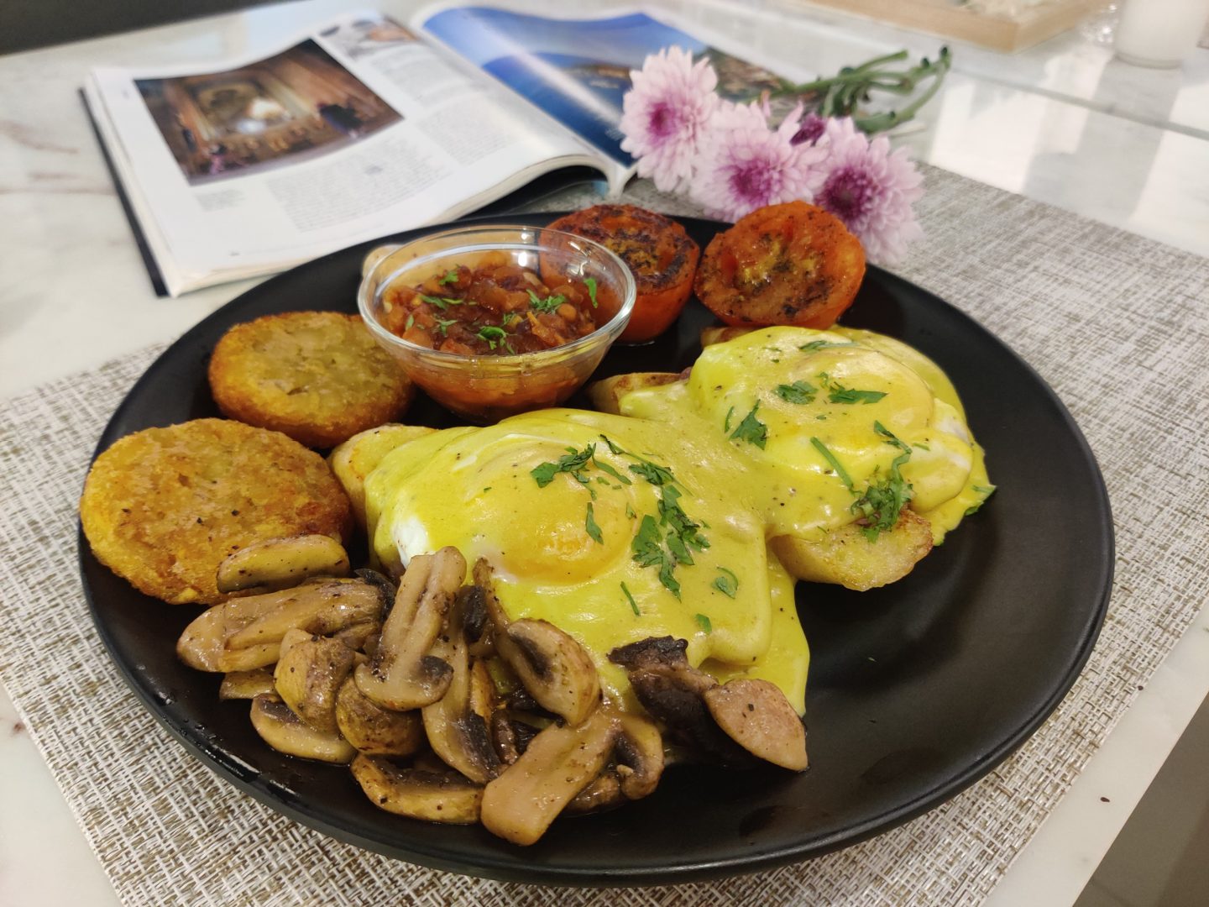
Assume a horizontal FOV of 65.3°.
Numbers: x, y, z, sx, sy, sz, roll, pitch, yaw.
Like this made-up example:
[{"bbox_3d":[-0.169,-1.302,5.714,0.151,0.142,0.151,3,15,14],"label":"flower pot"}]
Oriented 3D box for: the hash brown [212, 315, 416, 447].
[{"bbox_3d":[-0.088,-0.025,0.288,0.060,0.018,0.060,11,36,-8],"label":"hash brown"}]

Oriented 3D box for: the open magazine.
[{"bbox_3d":[-0.063,-0.202,0.519,0.397,0.030,0.282,-18,42,-22],"label":"open magazine"}]

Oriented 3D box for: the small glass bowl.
[{"bbox_3d":[-0.032,-0.033,0.287,0.081,0.040,0.081,1,39,-1],"label":"small glass bowl"}]

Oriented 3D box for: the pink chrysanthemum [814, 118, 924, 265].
[{"bbox_3d":[0.107,-0.105,0.382,0.059,0.061,0.038,25,36,27],"label":"pink chrysanthemum"}]

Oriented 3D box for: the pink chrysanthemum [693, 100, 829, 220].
[{"bbox_3d":[0.066,-0.123,0.404,0.061,0.061,0.038,16,31,17],"label":"pink chrysanthemum"}]

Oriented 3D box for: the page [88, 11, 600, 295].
[{"bbox_3d":[-0.143,-0.177,0.483,0.198,0.027,0.280,-18,42,-22],"label":"page"}]

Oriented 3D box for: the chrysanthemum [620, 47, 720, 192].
[{"bbox_3d":[0.029,-0.150,0.422,0.040,0.065,0.063,-18,42,-38],"label":"chrysanthemum"}]

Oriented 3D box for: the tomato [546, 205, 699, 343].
[{"bbox_3d":[0.004,-0.056,0.325,0.052,0.035,0.052,2,43,-2],"label":"tomato"}]

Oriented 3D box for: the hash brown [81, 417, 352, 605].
[{"bbox_3d":[-0.094,0.013,0.234,0.063,0.016,0.063,16,33,-12],"label":"hash brown"}]

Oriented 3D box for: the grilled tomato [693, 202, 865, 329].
[{"bbox_3d":[0.062,-0.057,0.327,0.055,0.028,0.055,-11,55,8],"label":"grilled tomato"}]

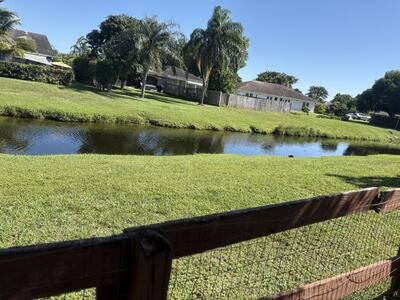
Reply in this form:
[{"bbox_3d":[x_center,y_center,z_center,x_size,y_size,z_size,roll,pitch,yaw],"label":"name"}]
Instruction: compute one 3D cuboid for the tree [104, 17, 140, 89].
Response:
[{"bbox_3d":[-11.190,-13.330,42.030,6.200,9.560,6.200,9,13,0],"label":"tree"}]

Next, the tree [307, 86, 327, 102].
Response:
[{"bbox_3d":[36.450,-16.720,95.380,7.200,6.820,7.200,9,13,0],"label":"tree"}]

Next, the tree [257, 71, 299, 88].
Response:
[{"bbox_3d":[18.390,-15.260,73.820,10.500,8.140,10.500,9,13,0],"label":"tree"}]

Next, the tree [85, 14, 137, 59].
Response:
[{"bbox_3d":[-13.980,-15.310,46.300,8.200,10.490,8.200,9,13,0],"label":"tree"}]

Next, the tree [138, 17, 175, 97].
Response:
[{"bbox_3d":[-5.540,-10.570,34.950,5.300,9.340,5.300,9,13,0],"label":"tree"}]

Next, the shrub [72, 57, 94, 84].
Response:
[{"bbox_3d":[-15.870,-10.700,40.770,3.000,3.590,3.000,9,13,0],"label":"shrub"}]

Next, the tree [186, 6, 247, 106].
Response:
[{"bbox_3d":[1.420,-11.840,38.590,7.500,12.330,7.500,9,13,0],"label":"tree"}]

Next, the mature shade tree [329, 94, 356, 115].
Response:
[{"bbox_3d":[32.810,-10.590,70.240,6.500,5.450,6.500,9,13,0],"label":"mature shade tree"}]

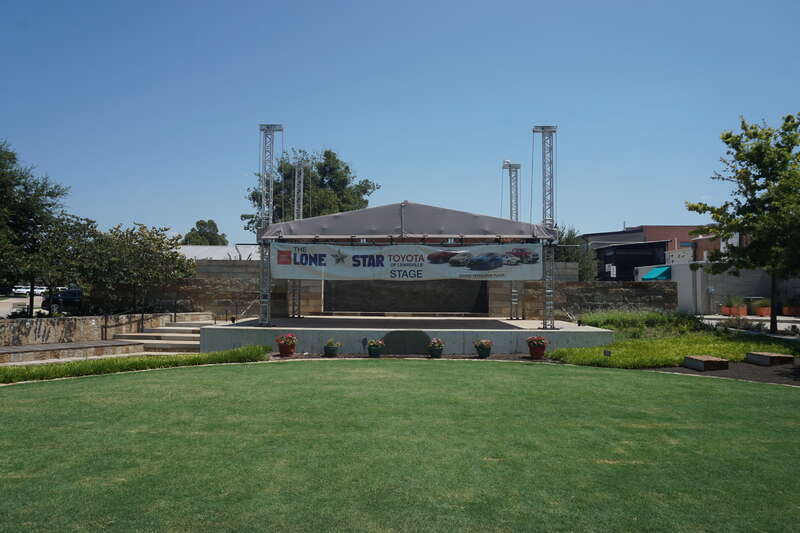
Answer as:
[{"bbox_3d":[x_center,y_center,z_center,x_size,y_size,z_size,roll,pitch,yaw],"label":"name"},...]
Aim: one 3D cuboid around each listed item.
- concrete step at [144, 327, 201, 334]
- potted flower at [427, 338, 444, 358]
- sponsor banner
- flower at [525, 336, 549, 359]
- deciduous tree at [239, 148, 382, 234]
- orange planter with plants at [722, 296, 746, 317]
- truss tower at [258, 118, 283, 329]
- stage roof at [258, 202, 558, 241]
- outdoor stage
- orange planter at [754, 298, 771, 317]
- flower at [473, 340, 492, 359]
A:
[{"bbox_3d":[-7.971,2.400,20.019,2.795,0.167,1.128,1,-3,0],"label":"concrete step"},{"bbox_3d":[1.134,2.547,16.760,0.569,0.617,0.569,1,-3,0],"label":"potted flower"},{"bbox_3d":[0.215,-0.122,17.673,9.020,1.218,0.060,0,-2,-1],"label":"sponsor banner"},{"bbox_3d":[4.165,2.453,16.150,0.620,0.664,0.580,0,-2,-1],"label":"flower"},{"bbox_3d":[-6.113,-2.383,37.006,9.600,11.570,9.300,0,-2,-1],"label":"deciduous tree"},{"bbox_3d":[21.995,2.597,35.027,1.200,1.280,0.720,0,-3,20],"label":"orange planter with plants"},{"bbox_3d":[-4.805,-1.529,19.273,0.780,7.300,0.650,1,-3,0],"label":"truss tower"},{"bbox_3d":[0.208,-1.392,20.421,9.826,1.233,5.900,0,-2,-1],"label":"stage roof"},{"bbox_3d":[0.231,2.675,21.671,13.486,0.785,8.479,1,-3,0],"label":"outdoor stage"},{"bbox_3d":[23.832,2.672,35.024,0.750,1.130,0.650,0,-3,20],"label":"orange planter"},{"bbox_3d":[2.640,2.564,16.753,0.585,0.611,0.585,1,-3,0],"label":"flower"}]

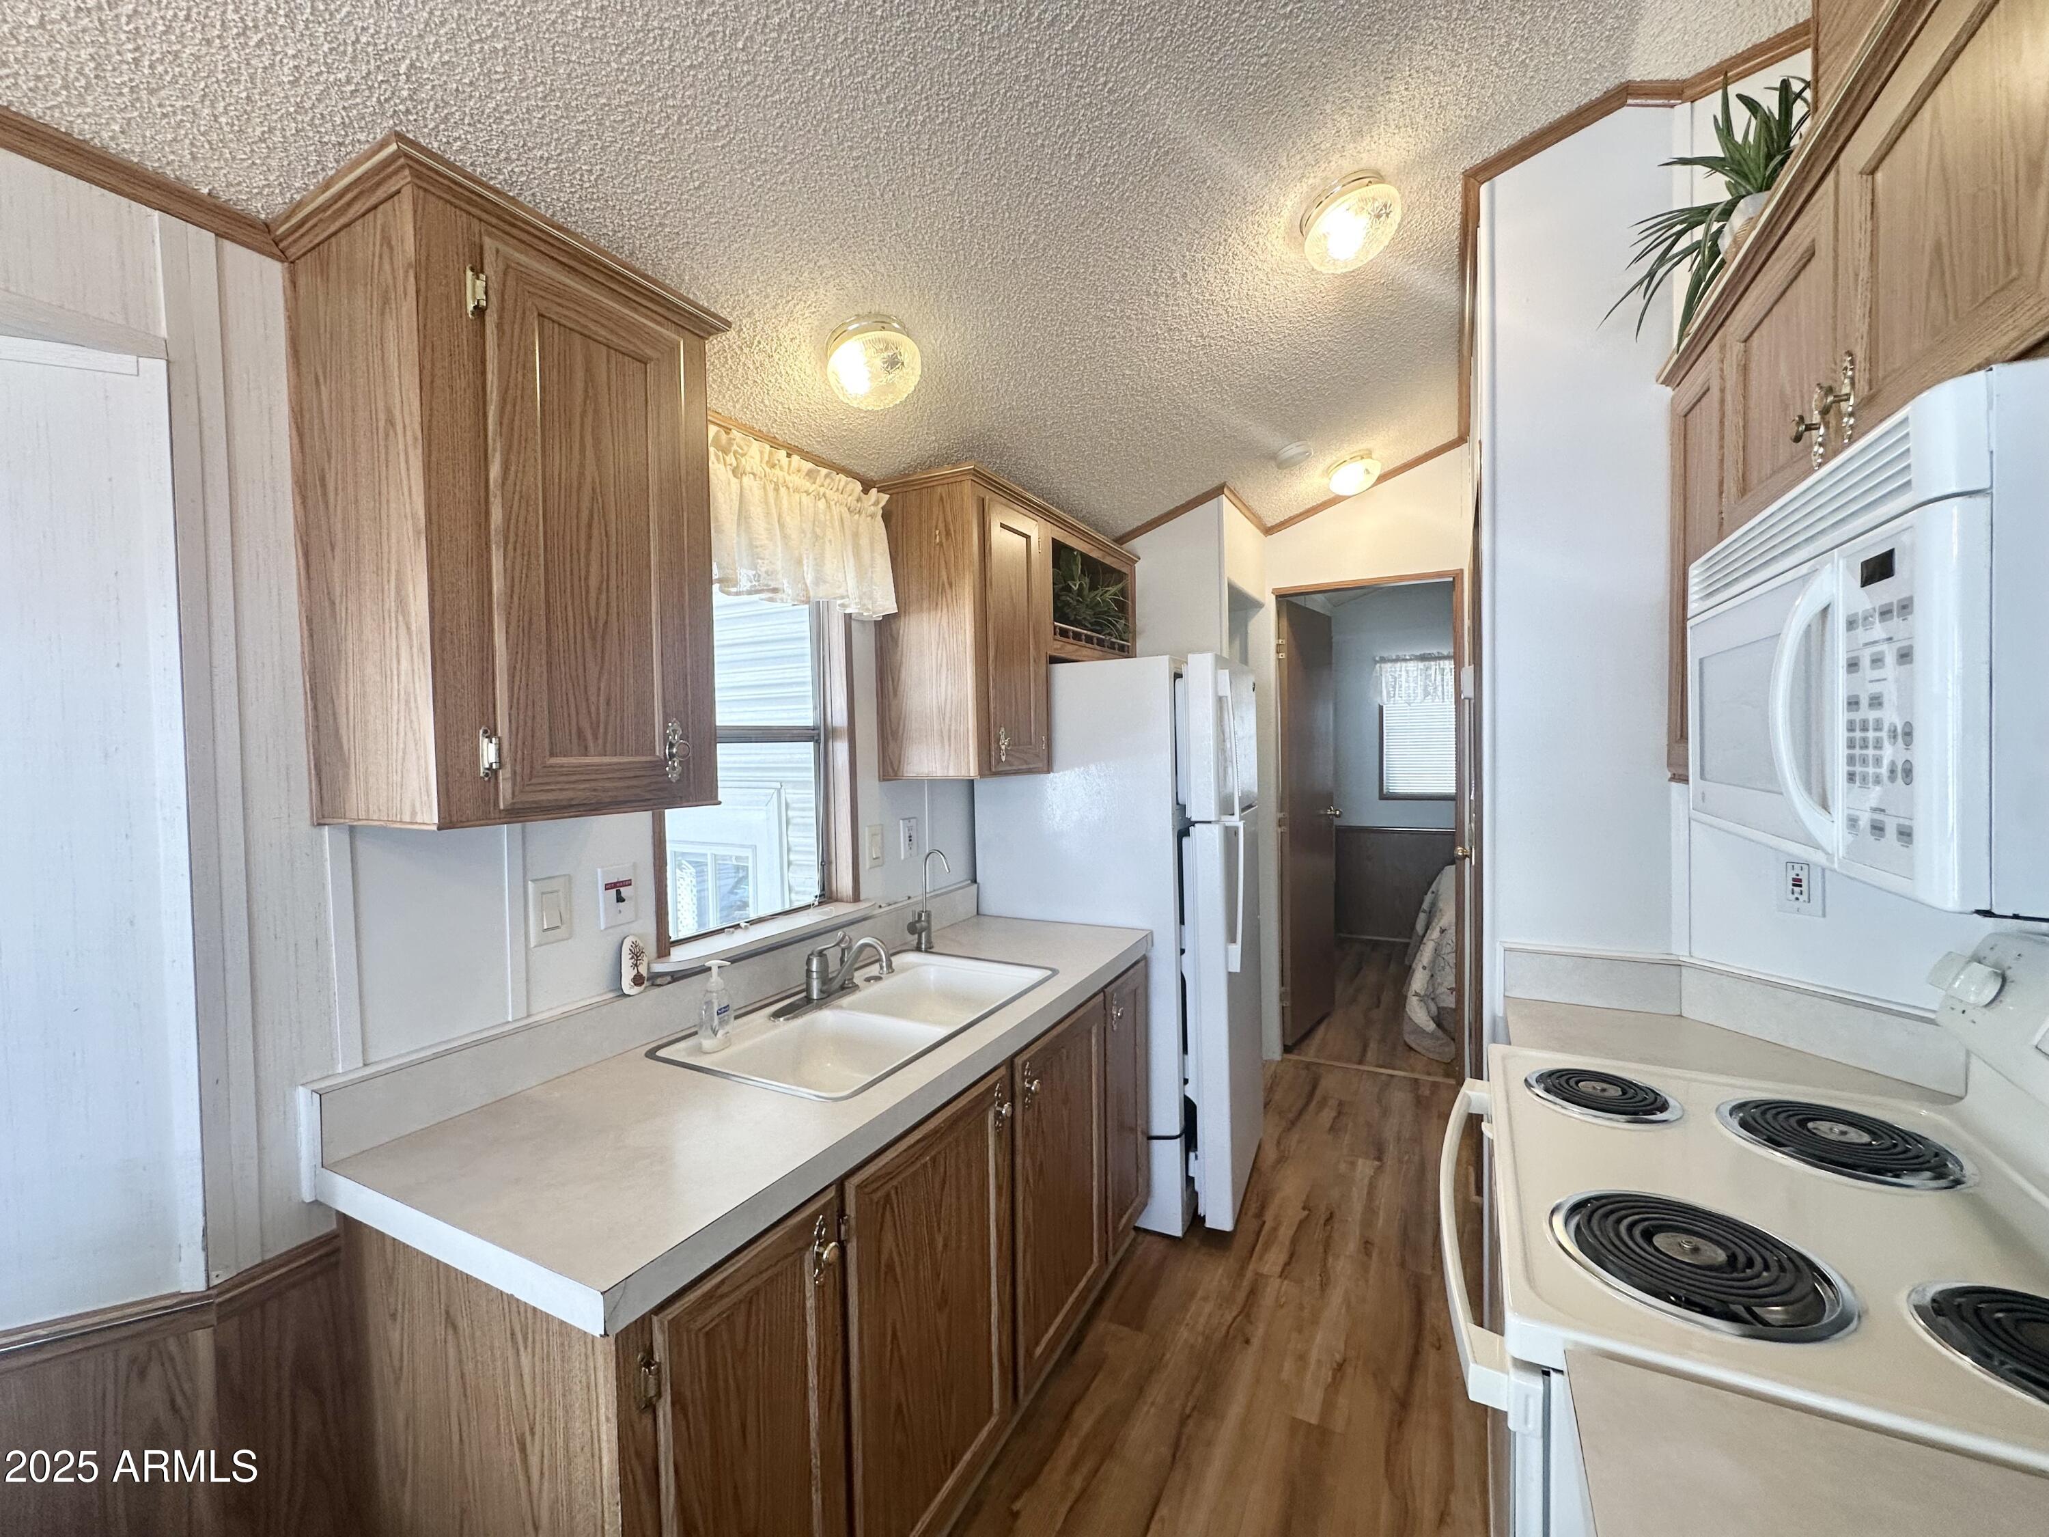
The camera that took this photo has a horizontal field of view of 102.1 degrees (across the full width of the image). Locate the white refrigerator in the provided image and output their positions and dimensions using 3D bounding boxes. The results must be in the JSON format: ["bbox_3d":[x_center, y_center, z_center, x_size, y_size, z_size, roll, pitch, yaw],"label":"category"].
[{"bbox_3d":[0.357,0.515,2.833,0.799,1.700,0.700,0,2,27],"label":"white refrigerator"}]

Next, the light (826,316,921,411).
[{"bbox_3d":[-0.310,-0.829,1.706,0.180,0.083,0.180,-17,-7,-2],"label":"light"}]

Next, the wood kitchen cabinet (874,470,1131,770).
[{"bbox_3d":[0.024,-0.392,2.747,0.326,0.800,1.278,0,2,27],"label":"wood kitchen cabinet"}]

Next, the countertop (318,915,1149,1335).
[{"bbox_3d":[-0.292,0.529,1.772,0.592,0.044,1.778,0,2,27],"label":"countertop"}]

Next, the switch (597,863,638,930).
[{"bbox_3d":[-0.747,0.237,1.537,0.020,0.114,0.076,0,2,27],"label":"switch"}]

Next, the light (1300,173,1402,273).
[{"bbox_3d":[0.674,-1.128,1.720,0.181,0.074,0.181,-20,-7,26],"label":"light"}]

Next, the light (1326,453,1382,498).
[{"bbox_3d":[1.294,-1.149,3.246,0.181,0.083,0.181,-21,-7,26],"label":"light"}]

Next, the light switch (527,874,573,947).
[{"bbox_3d":[-0.808,0.244,1.422,0.014,0.116,0.071,0,2,27],"label":"light switch"}]

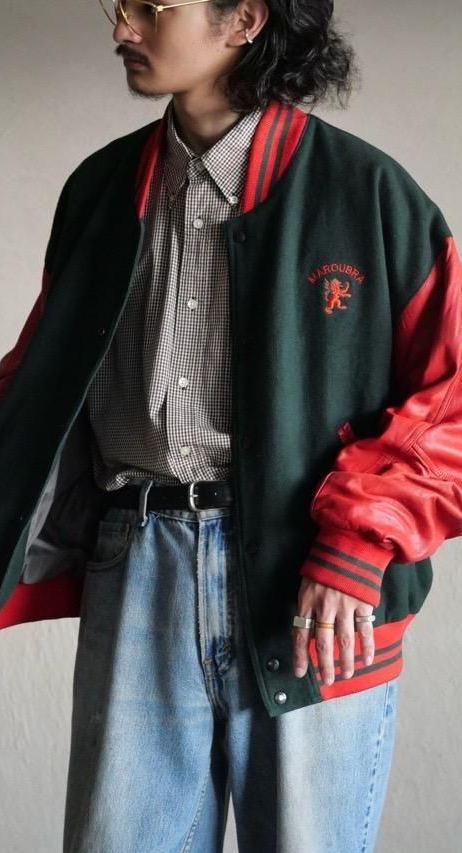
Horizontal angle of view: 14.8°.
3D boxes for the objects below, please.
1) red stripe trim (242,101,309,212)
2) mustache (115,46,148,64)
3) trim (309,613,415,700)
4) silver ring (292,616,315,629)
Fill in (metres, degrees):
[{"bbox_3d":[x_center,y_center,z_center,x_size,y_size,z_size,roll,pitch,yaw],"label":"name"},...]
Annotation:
[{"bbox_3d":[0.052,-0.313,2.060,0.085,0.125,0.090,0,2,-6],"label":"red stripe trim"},{"bbox_3d":[-0.118,-0.431,2.060,0.022,0.017,0.055,-2,3,-37],"label":"mustache"},{"bbox_3d":[0.151,0.263,2.040,0.170,0.080,0.065,-2,3,-37],"label":"trim"},{"bbox_3d":[0.077,0.212,1.920,0.022,0.011,0.022,1,2,18],"label":"silver ring"}]

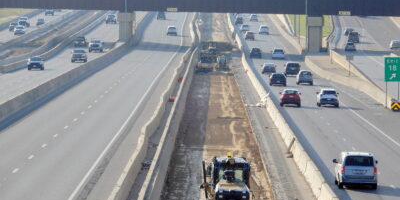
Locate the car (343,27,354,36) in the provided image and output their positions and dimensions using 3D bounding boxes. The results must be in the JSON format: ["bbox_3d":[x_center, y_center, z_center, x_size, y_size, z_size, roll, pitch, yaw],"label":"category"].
[{"bbox_3d":[30.648,-13.843,532.966,1.840,1.570,4.700,0,2,3],"label":"car"}]

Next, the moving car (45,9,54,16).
[{"bbox_3d":[-35.159,-20.638,609.963,1.950,1.780,5.200,0,2,0],"label":"moving car"}]

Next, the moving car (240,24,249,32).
[{"bbox_3d":[9.835,-15.458,561.967,1.820,1.520,4.600,0,2,0],"label":"moving car"}]

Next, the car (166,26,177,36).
[{"bbox_3d":[-5.237,-13.180,497.965,1.900,1.700,4.750,0,2,0],"label":"car"}]

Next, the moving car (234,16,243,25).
[{"bbox_3d":[9.345,-18.547,611.966,1.840,1.600,4.700,0,2,0],"label":"moving car"}]

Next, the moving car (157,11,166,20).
[{"bbox_3d":[-9.159,-20.118,624.959,2.000,1.920,5.400,0,2,0],"label":"moving car"}]

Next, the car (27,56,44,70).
[{"bbox_3d":[-21.387,-4.820,339.964,1.930,1.740,4.850,0,2,1],"label":"car"}]

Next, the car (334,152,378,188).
[{"bbox_3d":[8.310,3.652,138.464,2.000,1.760,5.150,0,2,0],"label":"car"}]

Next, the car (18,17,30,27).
[{"bbox_3d":[-35.001,-15.563,519.962,1.980,1.870,5.300,0,2,0],"label":"car"}]

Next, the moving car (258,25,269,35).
[{"bbox_3d":[12.633,-13.781,511.965,1.900,1.700,4.750,0,2,0],"label":"moving car"}]

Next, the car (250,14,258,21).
[{"bbox_3d":[13.164,-19.713,627.964,1.870,1.700,4.700,0,2,0],"label":"car"}]

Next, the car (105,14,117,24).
[{"bbox_3d":[-19.705,-17.801,574.959,1.980,1.900,5.200,0,2,0],"label":"car"}]

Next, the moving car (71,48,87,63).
[{"bbox_3d":[-17.875,-6.502,385.959,2.030,1.930,5.700,0,2,0],"label":"moving car"}]

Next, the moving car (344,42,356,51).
[{"bbox_3d":[24.974,-8.906,431.969,1.830,1.470,4.650,0,2,2],"label":"moving car"}]

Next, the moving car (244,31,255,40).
[{"bbox_3d":[9.847,-12.504,510.964,1.830,1.660,4.600,0,2,0],"label":"moving car"}]

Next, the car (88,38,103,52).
[{"bbox_3d":[-15.805,-8.243,395.960,2.020,1.930,5.700,0,2,1],"label":"car"}]

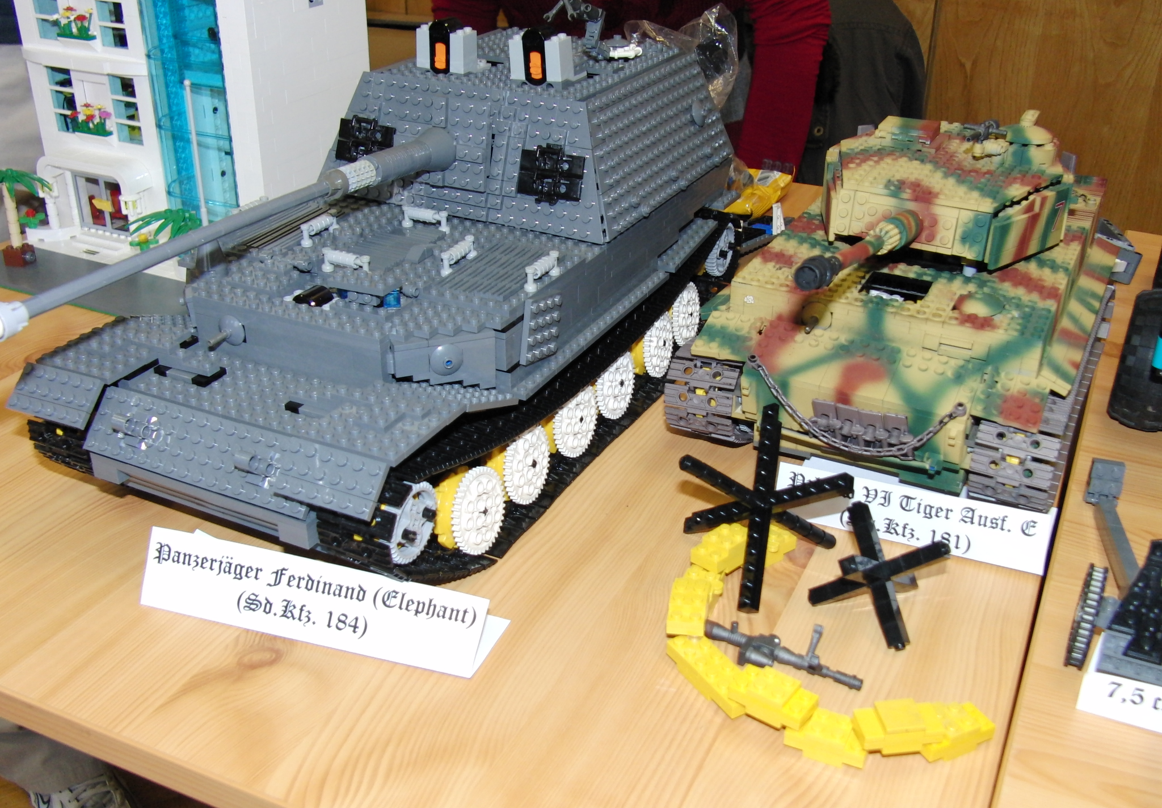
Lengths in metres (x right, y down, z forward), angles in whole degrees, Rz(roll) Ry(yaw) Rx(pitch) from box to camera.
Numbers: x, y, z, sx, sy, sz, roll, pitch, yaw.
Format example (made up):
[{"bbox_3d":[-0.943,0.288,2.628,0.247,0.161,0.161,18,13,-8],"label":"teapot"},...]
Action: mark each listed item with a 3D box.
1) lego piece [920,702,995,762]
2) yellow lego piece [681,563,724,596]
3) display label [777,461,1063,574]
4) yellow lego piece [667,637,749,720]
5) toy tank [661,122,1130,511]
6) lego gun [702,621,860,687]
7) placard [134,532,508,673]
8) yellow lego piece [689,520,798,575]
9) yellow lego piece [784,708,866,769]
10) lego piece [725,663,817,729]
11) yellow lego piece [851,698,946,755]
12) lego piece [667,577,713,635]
[{"bbox_3d":[0.149,0.131,0.486,0.032,0.014,0.016,-13,32,-23],"label":"lego piece"},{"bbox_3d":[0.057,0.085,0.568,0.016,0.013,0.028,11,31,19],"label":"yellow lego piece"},{"bbox_3d":[0.170,0.048,0.617,0.135,0.030,0.039,12,31,20],"label":"display label"},{"bbox_3d":[0.057,0.115,0.516,0.016,0.011,0.048,-16,33,-27],"label":"yellow lego piece"},{"bbox_3d":[0.212,-0.095,0.730,0.207,0.170,0.330,14,32,22],"label":"toy tank"},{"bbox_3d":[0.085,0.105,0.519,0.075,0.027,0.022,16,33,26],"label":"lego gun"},{"bbox_3d":[-0.120,0.083,0.552,0.166,0.032,0.041,9,30,15],"label":"placard"},{"bbox_3d":[0.079,0.069,0.589,0.054,0.021,0.020,-21,35,-33],"label":"yellow lego piece"},{"bbox_3d":[0.099,0.133,0.482,0.032,0.014,0.016,13,32,22],"label":"yellow lego piece"},{"bbox_3d":[0.078,0.119,0.492,0.032,0.015,0.016,20,35,31],"label":"lego piece"},{"bbox_3d":[0.126,0.128,0.480,0.032,0.013,0.016,-3,29,-6],"label":"yellow lego piece"},{"bbox_3d":[0.049,0.090,0.544,0.016,0.015,0.032,5,30,9],"label":"lego piece"}]

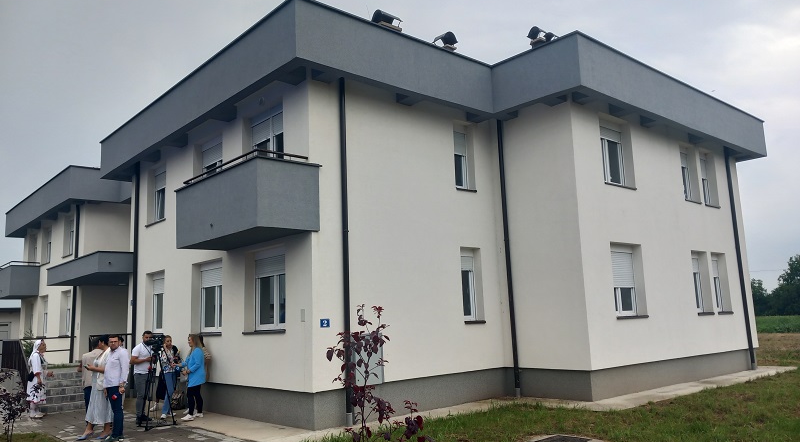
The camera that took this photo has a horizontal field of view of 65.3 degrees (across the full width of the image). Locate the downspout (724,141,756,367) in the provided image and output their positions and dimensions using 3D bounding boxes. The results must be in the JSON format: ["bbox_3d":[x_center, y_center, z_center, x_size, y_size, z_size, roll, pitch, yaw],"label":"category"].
[{"bbox_3d":[9.983,1.046,18.332,0.120,6.489,0.120,6,-12,-41],"label":"downspout"}]

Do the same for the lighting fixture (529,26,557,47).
[{"bbox_3d":[3.475,-4.500,15.218,0.720,0.420,0.440,6,-12,-41],"label":"lighting fixture"}]

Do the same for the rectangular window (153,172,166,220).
[{"bbox_3d":[-6.562,-0.672,17.565,0.120,1.468,1.365,6,-12,-41],"label":"rectangular window"}]

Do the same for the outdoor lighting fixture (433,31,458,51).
[{"bbox_3d":[1.128,-4.400,15.296,0.500,0.420,0.460,6,-12,-41],"label":"outdoor lighting fixture"}]

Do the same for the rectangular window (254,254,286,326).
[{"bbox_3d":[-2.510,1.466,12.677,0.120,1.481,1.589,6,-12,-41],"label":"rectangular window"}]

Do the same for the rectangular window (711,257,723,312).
[{"bbox_3d":[8.828,1.775,17.556,0.940,1.550,0.130,6,-12,-41],"label":"rectangular window"}]

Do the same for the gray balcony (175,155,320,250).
[{"bbox_3d":[-3.133,-0.225,12.300,1.170,1.230,3.670,6,-12,-41],"label":"gray balcony"}]

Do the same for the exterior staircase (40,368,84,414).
[{"bbox_3d":[-8.210,4.094,15.188,1.750,0.920,1.700,6,-12,-41],"label":"exterior staircase"}]

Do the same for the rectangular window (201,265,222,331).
[{"bbox_3d":[-4.305,1.861,14.689,0.120,1.490,1.580,6,-12,-41],"label":"rectangular window"}]

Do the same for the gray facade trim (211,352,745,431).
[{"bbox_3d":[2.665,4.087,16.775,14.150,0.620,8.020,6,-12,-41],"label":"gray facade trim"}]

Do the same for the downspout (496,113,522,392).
[{"bbox_3d":[2.505,0.751,14.372,0.120,6.433,0.120,6,-12,-41],"label":"downspout"}]

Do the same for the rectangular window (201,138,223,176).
[{"bbox_3d":[-4.407,-1.149,14.946,0.140,1.420,1.600,6,-12,-41],"label":"rectangular window"}]

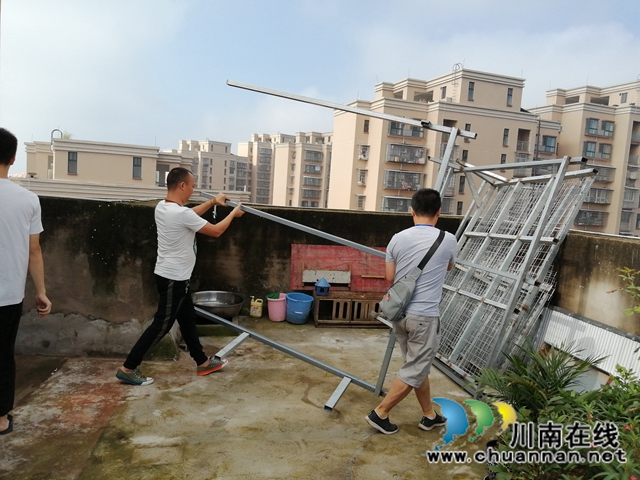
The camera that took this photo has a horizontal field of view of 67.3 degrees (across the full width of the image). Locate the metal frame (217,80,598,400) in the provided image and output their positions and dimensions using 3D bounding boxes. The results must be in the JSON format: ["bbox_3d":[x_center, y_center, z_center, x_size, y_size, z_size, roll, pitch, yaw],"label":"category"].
[{"bbox_3d":[0.420,-0.050,4.300,2.850,2.300,2.250,2,6,-20],"label":"metal frame"}]

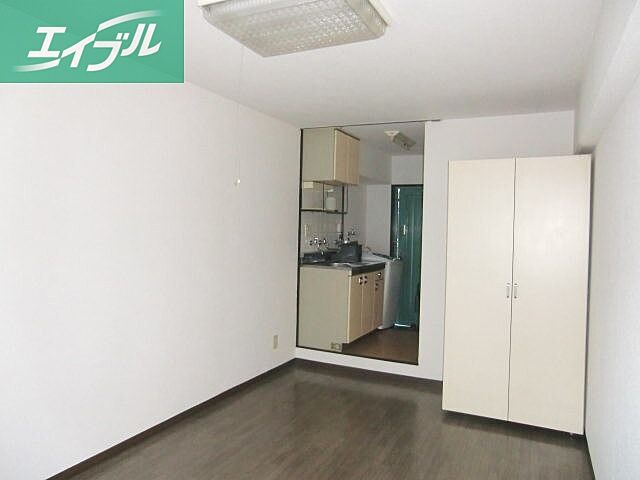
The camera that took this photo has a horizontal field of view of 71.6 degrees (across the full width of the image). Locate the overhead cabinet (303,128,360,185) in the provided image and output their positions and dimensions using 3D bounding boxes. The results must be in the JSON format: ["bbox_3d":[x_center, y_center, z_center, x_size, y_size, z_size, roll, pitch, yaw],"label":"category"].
[{"bbox_3d":[0.145,-0.859,4.780,0.340,0.507,0.656,2,1,27],"label":"overhead cabinet"}]

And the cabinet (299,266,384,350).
[{"bbox_3d":[0.292,0.683,4.953,0.527,0.831,1.085,2,1,27],"label":"cabinet"}]

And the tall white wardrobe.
[{"bbox_3d":[1.456,0.361,3.320,0.893,1.852,0.587,2,1,27],"label":"tall white wardrobe"}]

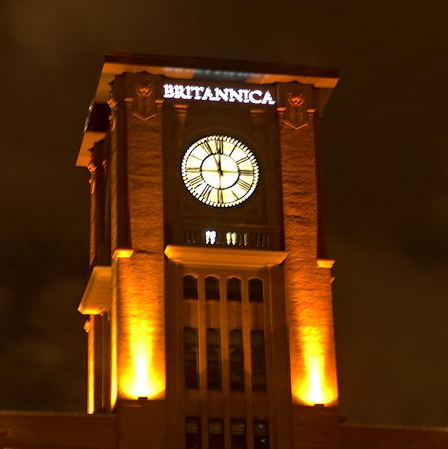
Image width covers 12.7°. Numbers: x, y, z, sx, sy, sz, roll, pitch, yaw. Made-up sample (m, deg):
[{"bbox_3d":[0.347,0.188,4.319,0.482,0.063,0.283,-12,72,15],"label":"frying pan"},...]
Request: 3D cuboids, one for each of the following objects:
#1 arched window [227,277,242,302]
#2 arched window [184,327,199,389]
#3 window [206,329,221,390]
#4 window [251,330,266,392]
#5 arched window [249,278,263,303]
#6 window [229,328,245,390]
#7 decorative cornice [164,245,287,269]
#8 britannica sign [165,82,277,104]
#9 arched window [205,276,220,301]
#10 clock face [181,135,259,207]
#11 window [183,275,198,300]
[{"bbox_3d":[0.485,3.007,92.748,0.687,1.174,0.200,3,-23,-10],"label":"arched window"},{"bbox_3d":[-1.439,6.042,91.053,0.667,2.970,0.200,3,-23,-10],"label":"arched window"},{"bbox_3d":[-0.438,6.094,91.232,0.706,2.966,0.200,3,-23,-10],"label":"window"},{"bbox_3d":[1.587,6.225,91.584,0.745,2.962,0.200,3,-23,-10],"label":"window"},{"bbox_3d":[1.497,3.059,92.930,0.670,1.156,0.200,3,-23,-10],"label":"arched window"},{"bbox_3d":[0.580,6.145,91.415,0.765,2.958,0.200,3,-23,-10],"label":"window"},{"bbox_3d":[0.068,1.629,92.649,5.721,0.550,1.100,3,-23,-10],"label":"decorative cornice"},{"bbox_3d":[-0.196,-6.239,96.040,5.477,0.739,0.200,3,-23,-10],"label":"britannica sign"},{"bbox_3d":[-0.511,2.955,92.570,0.693,1.152,0.200,3,-23,-10],"label":"arched window"},{"bbox_3d":[-0.166,-2.534,94.948,3.707,3.740,0.250,3,-23,-10],"label":"clock face"},{"bbox_3d":[-1.518,2.889,92.395,0.681,1.169,0.200,3,-23,-10],"label":"window"}]

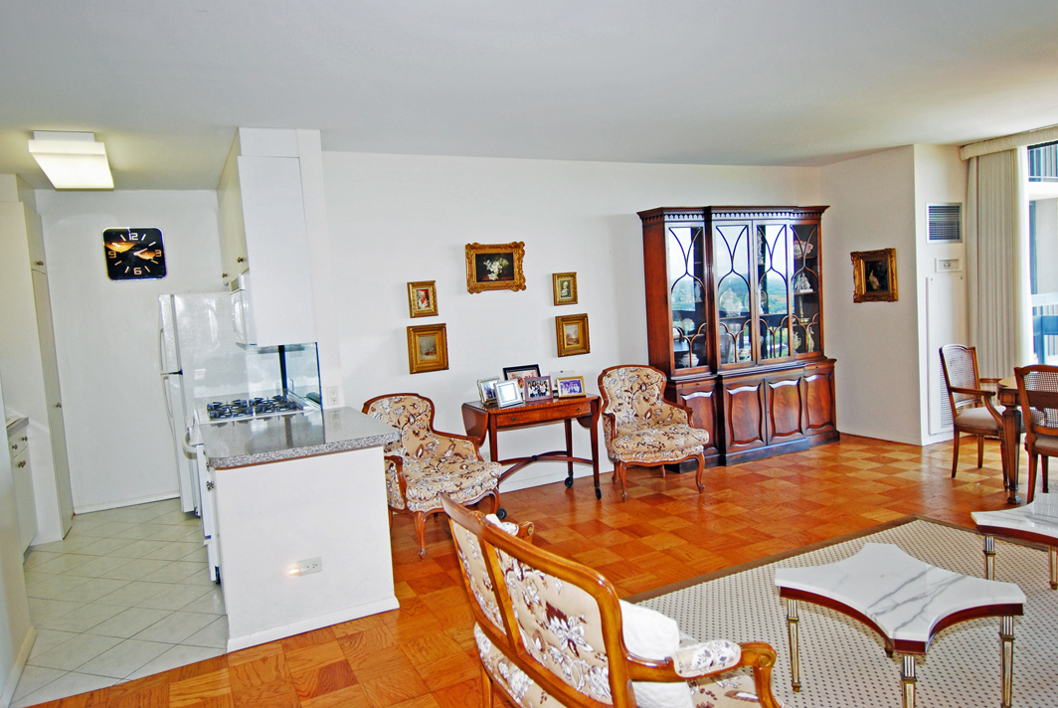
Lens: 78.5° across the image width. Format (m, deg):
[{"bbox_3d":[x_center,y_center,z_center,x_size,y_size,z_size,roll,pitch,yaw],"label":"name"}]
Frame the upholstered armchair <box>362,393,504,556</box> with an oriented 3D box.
[{"bbox_3d":[-0.674,0.742,4.342,0.706,0.928,0.667,0,5,41],"label":"upholstered armchair"}]

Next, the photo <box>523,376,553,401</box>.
[{"bbox_3d":[0.074,0.270,4.839,0.198,0.174,0.048,-5,-8,-26],"label":"photo"}]

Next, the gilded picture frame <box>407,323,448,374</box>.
[{"bbox_3d":[-0.741,-0.037,4.779,0.283,0.345,0.060,-6,5,-26],"label":"gilded picture frame"}]

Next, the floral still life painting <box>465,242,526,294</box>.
[{"bbox_3d":[-0.259,-0.686,5.113,0.498,0.374,0.058,-5,4,-25],"label":"floral still life painting"}]

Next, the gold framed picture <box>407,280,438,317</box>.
[{"bbox_3d":[-0.775,-0.400,4.750,0.200,0.260,0.050,-6,5,-26],"label":"gold framed picture"}]

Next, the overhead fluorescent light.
[{"bbox_3d":[-3.039,-1.279,4.358,0.377,0.126,1.102,-6,4,-29],"label":"overhead fluorescent light"}]

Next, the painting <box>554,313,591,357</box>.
[{"bbox_3d":[0.371,-0.153,5.432,0.314,0.345,0.048,-5,4,-25],"label":"painting"}]

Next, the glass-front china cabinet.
[{"bbox_3d":[1.995,-0.188,5.997,1.923,2.232,0.454,-5,4,-24],"label":"glass-front china cabinet"}]

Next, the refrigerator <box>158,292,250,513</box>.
[{"bbox_3d":[-2.626,0.382,5.508,0.773,1.740,0.735,-6,4,-29],"label":"refrigerator"}]

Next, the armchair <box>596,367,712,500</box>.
[{"bbox_3d":[0.957,0.587,5.081,0.667,0.937,0.706,-4,4,-8],"label":"armchair"}]

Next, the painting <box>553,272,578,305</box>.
[{"bbox_3d":[0.300,-0.528,5.265,0.195,0.255,0.050,-6,5,-26],"label":"painting"}]

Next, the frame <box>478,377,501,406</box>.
[{"bbox_3d":[-0.277,0.277,4.739,0.190,0.175,0.040,-8,-8,-41],"label":"frame"}]

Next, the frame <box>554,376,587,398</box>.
[{"bbox_3d":[0.316,0.251,4.807,0.204,0.150,0.040,-5,-14,-12],"label":"frame"}]

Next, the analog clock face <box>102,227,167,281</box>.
[{"bbox_3d":[-3.262,-0.833,5.375,0.417,0.425,0.050,-6,5,-26],"label":"analog clock face"}]

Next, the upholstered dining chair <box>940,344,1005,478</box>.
[{"bbox_3d":[3.368,0.416,4.701,0.580,0.970,0.560,-6,5,-28],"label":"upholstered dining chair"}]

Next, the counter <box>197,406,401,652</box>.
[{"bbox_3d":[-1.265,0.841,3.550,0.851,0.888,1.154,-6,5,-26],"label":"counter"}]

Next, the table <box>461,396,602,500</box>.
[{"bbox_3d":[0.025,0.742,4.903,0.899,0.768,0.541,-5,4,-26],"label":"table"}]

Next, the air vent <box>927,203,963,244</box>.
[{"bbox_3d":[3.695,-1.159,5.739,0.530,0.350,0.035,-6,5,-26],"label":"air vent"}]

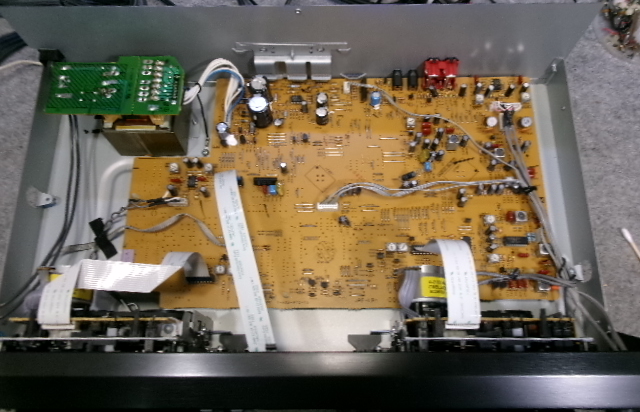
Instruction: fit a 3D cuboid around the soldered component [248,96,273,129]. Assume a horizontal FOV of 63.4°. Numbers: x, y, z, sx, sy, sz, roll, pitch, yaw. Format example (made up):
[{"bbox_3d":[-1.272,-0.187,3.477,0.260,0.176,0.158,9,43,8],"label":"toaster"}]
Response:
[{"bbox_3d":[-0.050,-0.078,0.431,0.015,0.027,0.015,0,72,1],"label":"soldered component"}]

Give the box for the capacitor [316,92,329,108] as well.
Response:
[{"bbox_3d":[0.002,-0.088,0.441,0.010,0.013,0.010,0,72,1],"label":"capacitor"}]

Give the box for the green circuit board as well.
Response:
[{"bbox_3d":[-0.157,-0.094,0.403,0.103,0.004,0.051,0,72,1],"label":"green circuit board"}]

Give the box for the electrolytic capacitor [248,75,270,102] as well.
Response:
[{"bbox_3d":[-0.050,-0.098,0.438,0.014,0.025,0.014,0,72,1],"label":"electrolytic capacitor"}]

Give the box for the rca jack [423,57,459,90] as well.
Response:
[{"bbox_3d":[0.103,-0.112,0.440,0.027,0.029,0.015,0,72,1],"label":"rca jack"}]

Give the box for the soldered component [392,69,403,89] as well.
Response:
[{"bbox_3d":[0.066,-0.106,0.439,0.007,0.010,0.013,0,72,0],"label":"soldered component"}]

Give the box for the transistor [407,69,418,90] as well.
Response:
[{"bbox_3d":[0.081,-0.108,0.447,0.009,0.012,0.013,0,72,1],"label":"transistor"}]

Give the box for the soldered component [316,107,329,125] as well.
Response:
[{"bbox_3d":[0.002,-0.075,0.437,0.010,0.013,0.010,0,72,1],"label":"soldered component"}]

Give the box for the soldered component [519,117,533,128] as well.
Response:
[{"bbox_3d":[0.173,-0.069,0.436,0.009,0.007,0.009,0,72,1],"label":"soldered component"}]

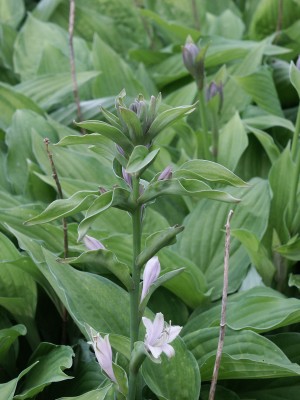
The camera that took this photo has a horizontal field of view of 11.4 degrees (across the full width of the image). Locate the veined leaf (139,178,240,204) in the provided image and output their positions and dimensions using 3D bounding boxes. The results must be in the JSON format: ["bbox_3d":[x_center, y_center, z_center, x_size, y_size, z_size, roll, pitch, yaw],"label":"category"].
[{"bbox_3d":[0.037,-0.007,1.410,0.095,0.021,0.026,0,23,12],"label":"veined leaf"}]

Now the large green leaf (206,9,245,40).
[{"bbox_3d":[0.131,-0.299,2.600,0.060,0.020,0.075,0,60,0],"label":"large green leaf"}]

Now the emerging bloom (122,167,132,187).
[{"bbox_3d":[-0.019,-0.019,1.300,0.009,0.022,0.009,-24,6,0],"label":"emerging bloom"}]

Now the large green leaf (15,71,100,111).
[{"bbox_3d":[-0.136,-0.163,2.200,0.125,0.030,0.075,-13,39,6],"label":"large green leaf"}]

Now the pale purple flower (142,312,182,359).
[{"bbox_3d":[0.011,0.130,1.440,0.036,0.038,0.037,-11,-10,-23],"label":"pale purple flower"}]

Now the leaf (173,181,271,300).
[{"bbox_3d":[0.085,0.044,1.750,0.102,0.035,0.140,16,58,15],"label":"leaf"}]

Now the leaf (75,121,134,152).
[{"bbox_3d":[-0.046,-0.063,1.490,0.064,0.018,0.024,26,23,-12],"label":"leaf"}]

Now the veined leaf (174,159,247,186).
[{"bbox_3d":[0.056,-0.025,1.450,0.072,0.022,0.028,12,21,-12],"label":"veined leaf"}]

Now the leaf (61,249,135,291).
[{"bbox_3d":[-0.052,0.068,1.440,0.068,0.026,0.026,18,21,-9],"label":"leaf"}]

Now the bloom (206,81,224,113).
[{"bbox_3d":[0.071,-0.114,1.660,0.018,0.035,0.018,0,16,0],"label":"bloom"}]

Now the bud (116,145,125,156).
[{"bbox_3d":[-0.025,-0.042,1.300,0.008,0.018,0.008,-30,6,0],"label":"bud"}]

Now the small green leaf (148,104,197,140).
[{"bbox_3d":[0.018,-0.067,1.280,0.054,0.013,0.020,-36,41,1],"label":"small green leaf"}]

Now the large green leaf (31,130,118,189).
[{"bbox_3d":[-0.098,-0.055,2.000,0.125,0.030,0.080,28,44,6],"label":"large green leaf"}]

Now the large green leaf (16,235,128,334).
[{"bbox_3d":[-0.064,0.083,1.420,0.145,0.035,0.085,38,44,5],"label":"large green leaf"}]

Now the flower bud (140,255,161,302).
[{"bbox_3d":[0.000,0.071,1.330,0.013,0.041,0.013,18,12,0],"label":"flower bud"}]

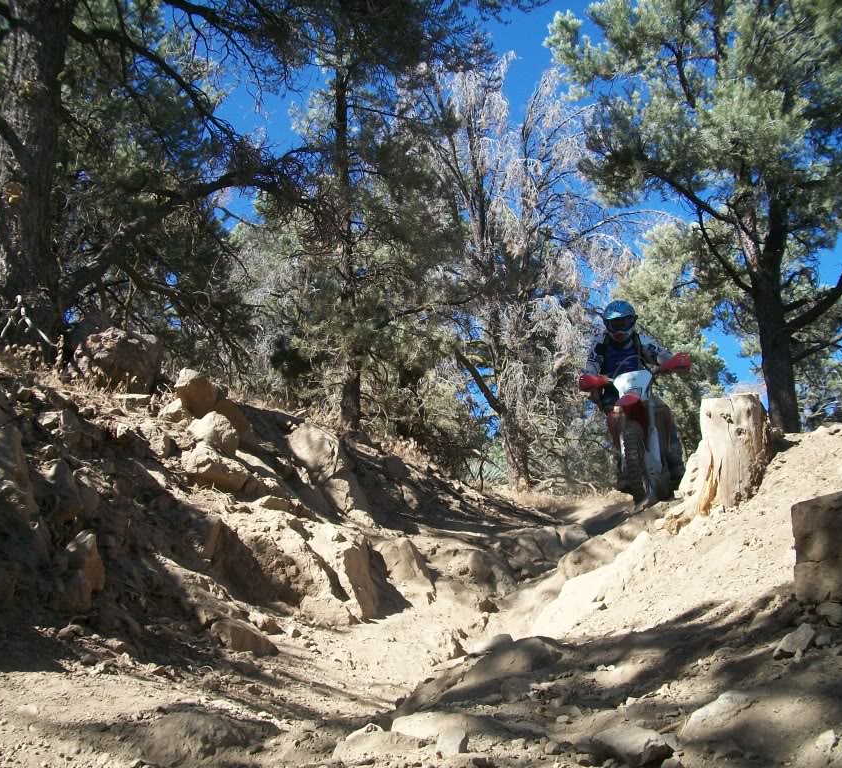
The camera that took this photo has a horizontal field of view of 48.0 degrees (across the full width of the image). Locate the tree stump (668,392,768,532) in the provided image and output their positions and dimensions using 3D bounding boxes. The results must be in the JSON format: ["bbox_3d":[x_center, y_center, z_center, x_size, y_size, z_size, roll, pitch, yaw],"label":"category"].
[{"bbox_3d":[1.939,0.510,6.150,0.620,0.840,0.520,-3,-8,18],"label":"tree stump"}]

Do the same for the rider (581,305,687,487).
[{"bbox_3d":[1.571,0.092,7.000,0.780,1.360,0.800,-4,-9,24],"label":"rider"}]

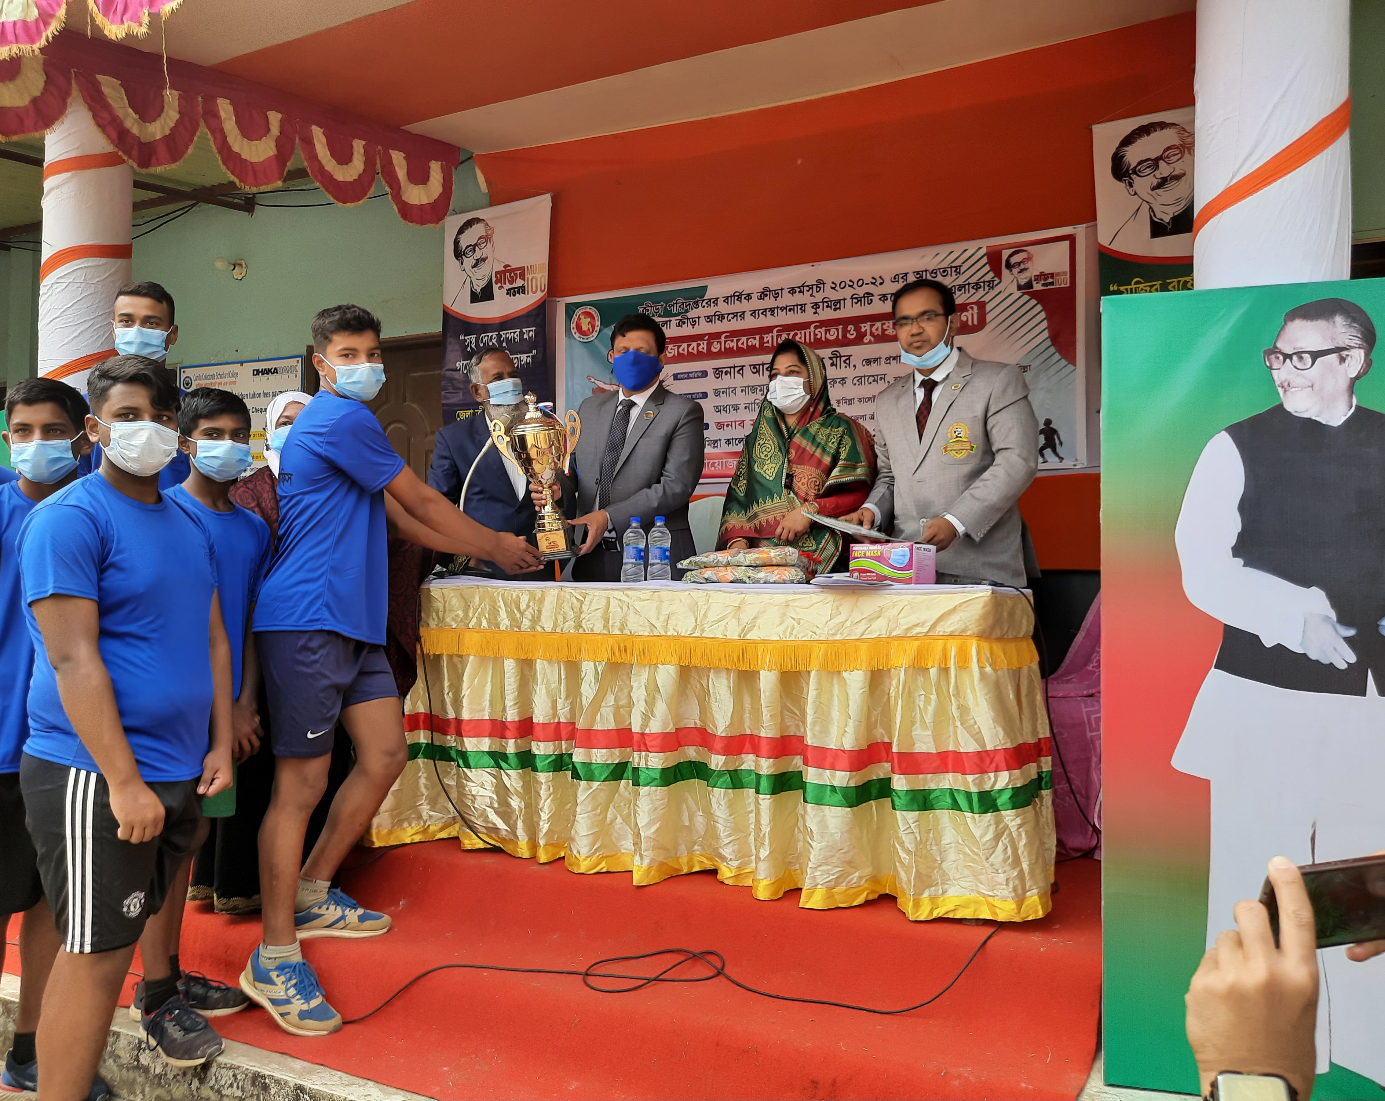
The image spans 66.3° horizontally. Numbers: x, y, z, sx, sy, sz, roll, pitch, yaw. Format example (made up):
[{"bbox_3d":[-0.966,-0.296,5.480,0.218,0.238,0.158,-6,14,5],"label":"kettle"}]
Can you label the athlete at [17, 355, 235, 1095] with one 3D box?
[{"bbox_3d":[-1.100,0.427,2.050,0.310,1.600,0.430,0,-1,18],"label":"athlete"}]

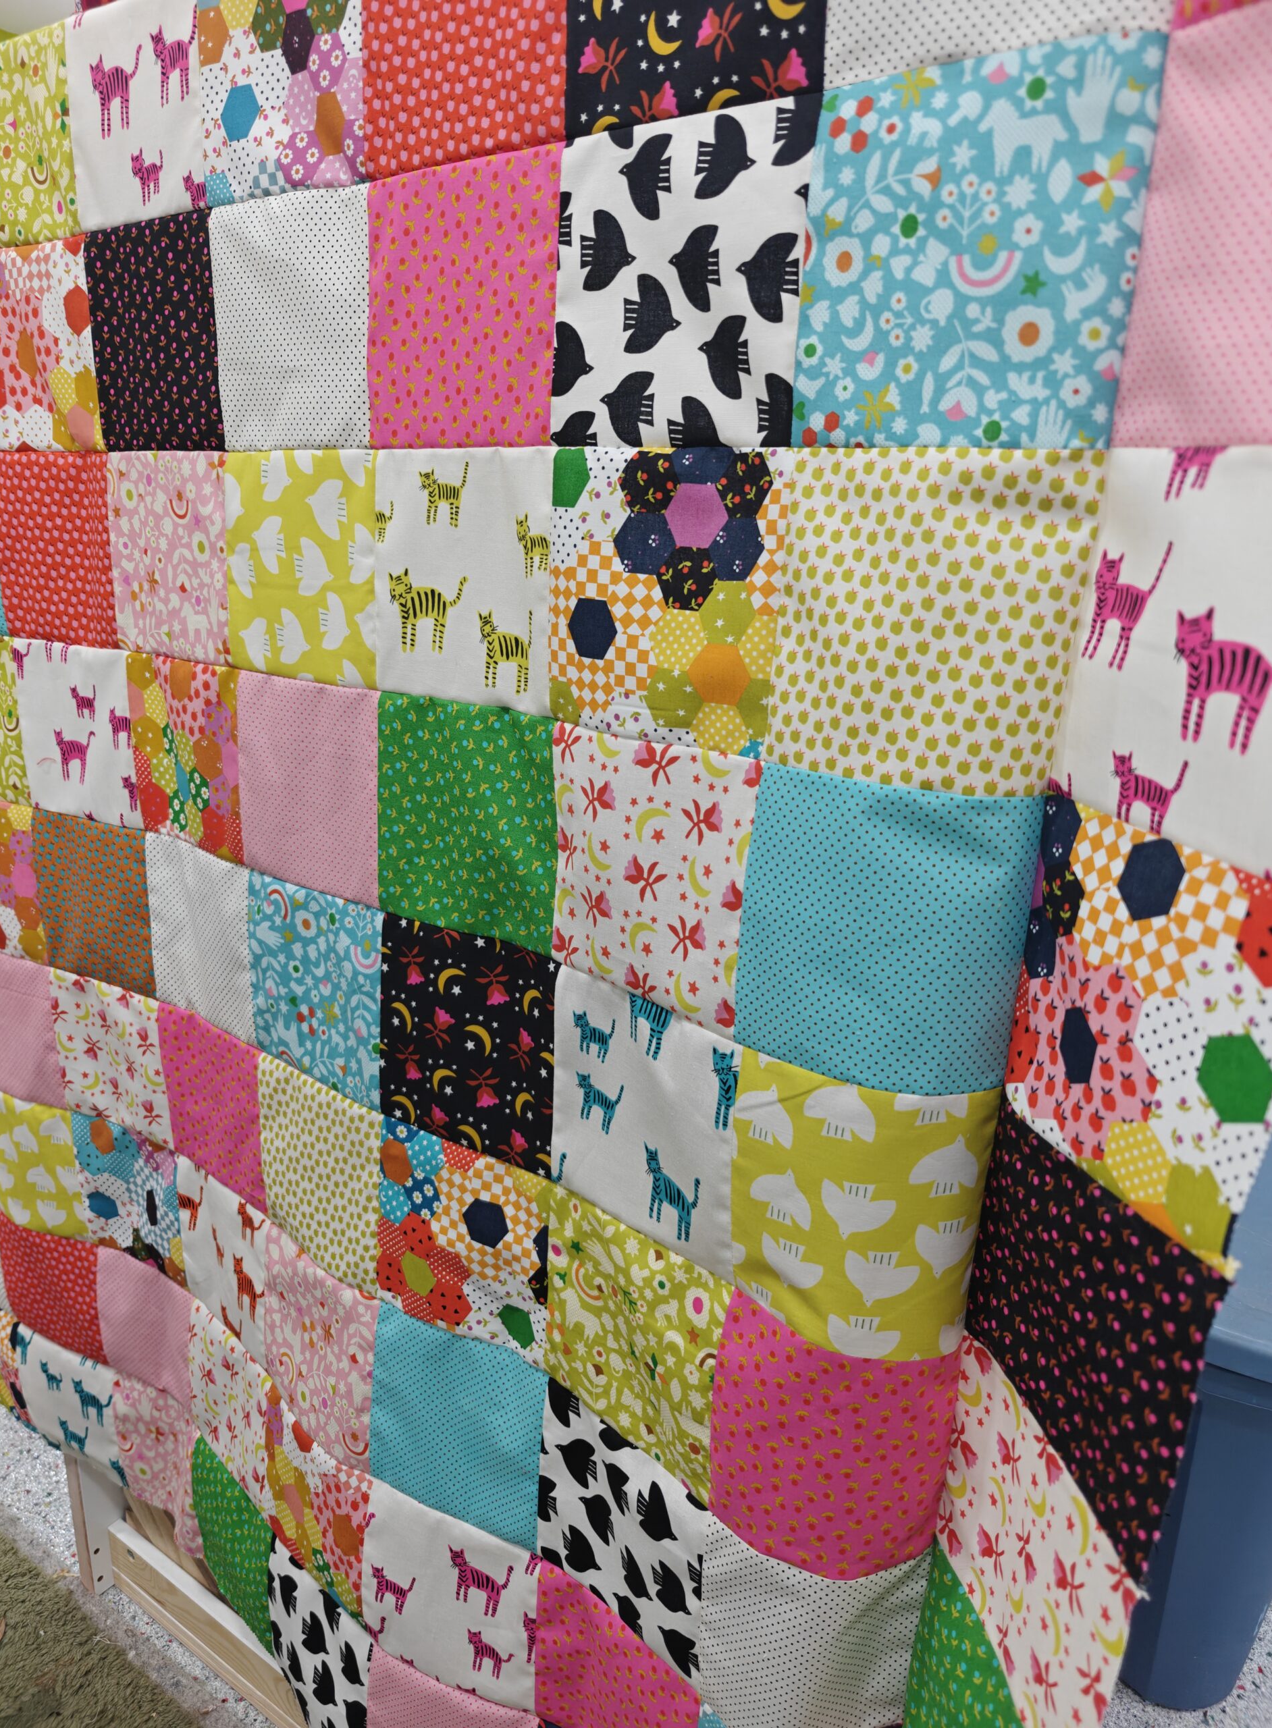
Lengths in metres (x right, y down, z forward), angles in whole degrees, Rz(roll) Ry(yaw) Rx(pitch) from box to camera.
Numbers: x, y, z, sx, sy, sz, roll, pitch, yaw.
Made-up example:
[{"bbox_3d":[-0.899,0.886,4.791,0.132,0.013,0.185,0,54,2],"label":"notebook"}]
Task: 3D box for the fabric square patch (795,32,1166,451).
[{"bbox_3d":[0.105,-0.195,0.373,0.113,0.116,0.010,13,17,34],"label":"fabric square patch"}]

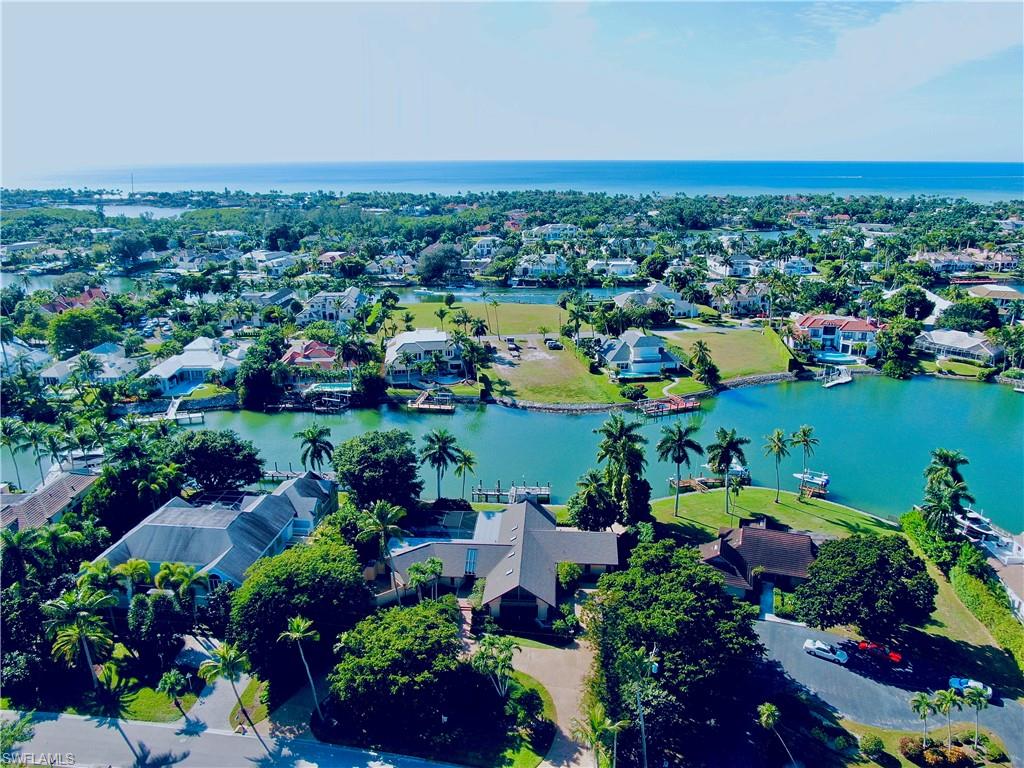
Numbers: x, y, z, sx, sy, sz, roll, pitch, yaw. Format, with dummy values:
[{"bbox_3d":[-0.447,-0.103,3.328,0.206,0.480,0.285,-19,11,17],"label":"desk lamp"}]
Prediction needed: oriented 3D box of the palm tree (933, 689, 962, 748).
[{"bbox_3d":[43.665,34.063,71.771,2.920,7.500,2.900,0,18,0],"label":"palm tree"}]

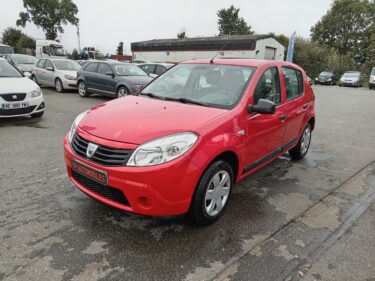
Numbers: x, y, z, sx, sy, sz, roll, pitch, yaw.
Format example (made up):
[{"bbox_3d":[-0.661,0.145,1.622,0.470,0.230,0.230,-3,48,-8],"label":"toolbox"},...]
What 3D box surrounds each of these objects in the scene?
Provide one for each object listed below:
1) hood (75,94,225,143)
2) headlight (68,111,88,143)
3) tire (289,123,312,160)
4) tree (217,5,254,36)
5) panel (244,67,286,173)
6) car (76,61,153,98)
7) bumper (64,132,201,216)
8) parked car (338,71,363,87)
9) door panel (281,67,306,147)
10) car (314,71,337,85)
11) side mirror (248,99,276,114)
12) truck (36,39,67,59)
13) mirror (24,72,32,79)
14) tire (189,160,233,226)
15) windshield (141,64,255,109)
[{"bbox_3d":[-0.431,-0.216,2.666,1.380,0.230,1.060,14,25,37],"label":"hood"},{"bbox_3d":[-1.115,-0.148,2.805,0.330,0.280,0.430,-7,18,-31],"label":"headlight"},{"bbox_3d":[1.849,0.005,4.460,0.190,0.620,0.620,15,19,37],"label":"tire"},{"bbox_3d":[6.755,-15.349,42.377,6.800,10.800,6.800,3,15,0],"label":"tree"},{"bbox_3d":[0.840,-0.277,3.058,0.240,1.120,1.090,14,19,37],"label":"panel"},{"bbox_3d":[-2.679,-2.355,10.789,4.220,1.430,1.780,14,19,37],"label":"car"},{"bbox_3d":[-0.701,0.240,2.471,1.700,0.460,0.480,15,19,37],"label":"bumper"},{"bbox_3d":[17.484,-6.535,29.000,1.770,1.630,4.300,15,19,38],"label":"parked car"},{"bbox_3d":[1.476,-0.458,3.806,0.220,1.100,1.030,15,19,37],"label":"door panel"},{"bbox_3d":[15.826,-7.146,31.000,1.750,1.500,4.200,14,19,37],"label":"car"},{"bbox_3d":[0.739,-0.329,2.655,0.230,0.165,0.150,14,19,37],"label":"side mirror"},{"bbox_3d":[-17.785,-10.327,33.250,5.900,3.600,2.500,9,16,21],"label":"truck"},{"bbox_3d":[-4.100,-1.686,6.967,0.120,0.150,0.200,14,19,37],"label":"mirror"},{"bbox_3d":[0.216,0.458,2.503,0.190,0.620,0.620,15,19,37],"label":"tire"},{"bbox_3d":[0.119,-0.691,3.218,1.380,0.160,0.820,15,54,37],"label":"windshield"}]

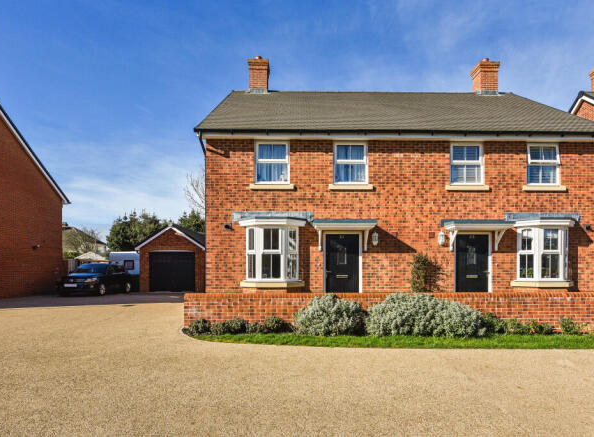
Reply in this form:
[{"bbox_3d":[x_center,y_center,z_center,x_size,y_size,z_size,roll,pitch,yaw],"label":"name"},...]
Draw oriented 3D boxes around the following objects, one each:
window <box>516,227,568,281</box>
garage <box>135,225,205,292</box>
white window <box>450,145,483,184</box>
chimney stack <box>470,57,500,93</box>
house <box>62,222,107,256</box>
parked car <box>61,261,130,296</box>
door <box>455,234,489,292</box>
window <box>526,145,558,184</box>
[{"bbox_3d":[6.730,0.935,9.230,1.450,1.420,0.420,0,0,-1],"label":"window"},{"bbox_3d":[-6.790,2.280,21.800,3.750,3.550,6.200,0,-2,0],"label":"garage"},{"bbox_3d":[4.650,-1.483,9.450,0.920,1.120,0.110,0,0,-1],"label":"white window"},{"bbox_3d":[7.470,-5.600,13.600,0.770,1.380,0.770,0,0,-1],"label":"chimney stack"},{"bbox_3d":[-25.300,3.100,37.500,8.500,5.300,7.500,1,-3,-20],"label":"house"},{"bbox_3d":[-10.030,3.060,17.600,1.830,1.630,4.400,0,-2,0],"label":"parked car"},{"bbox_3d":[4.760,1.460,9.360,0.930,2.070,0.100,0,-2,-1],"label":"door"},{"bbox_3d":[6.710,-1.470,9.400,0.920,1.170,0.100,0,-2,-1],"label":"window"}]

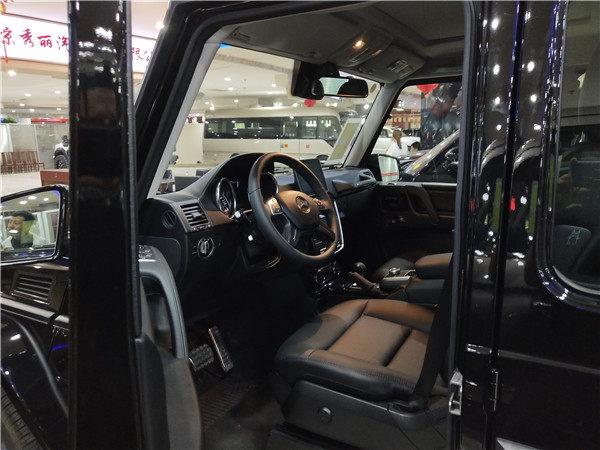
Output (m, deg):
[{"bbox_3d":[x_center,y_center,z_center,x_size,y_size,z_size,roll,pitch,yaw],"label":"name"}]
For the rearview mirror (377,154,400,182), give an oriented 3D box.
[{"bbox_3d":[0.437,-0.293,2.695,0.100,0.165,0.210,8,13,40],"label":"rearview mirror"}]

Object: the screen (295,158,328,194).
[{"bbox_3d":[0.031,-0.171,1.854,0.025,0.122,0.200,-17,0,30],"label":"screen"}]

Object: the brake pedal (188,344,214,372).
[{"bbox_3d":[-0.335,0.445,1.744,0.030,0.066,0.092,-19,-1,30],"label":"brake pedal"}]

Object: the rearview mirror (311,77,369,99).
[{"bbox_3d":[0.136,-0.470,1.789,0.235,0.068,0.045,-8,16,-36],"label":"rearview mirror"}]

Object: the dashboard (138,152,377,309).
[{"bbox_3d":[-0.017,-0.051,1.943,0.300,0.450,1.390,5,11,28],"label":"dashboard"}]

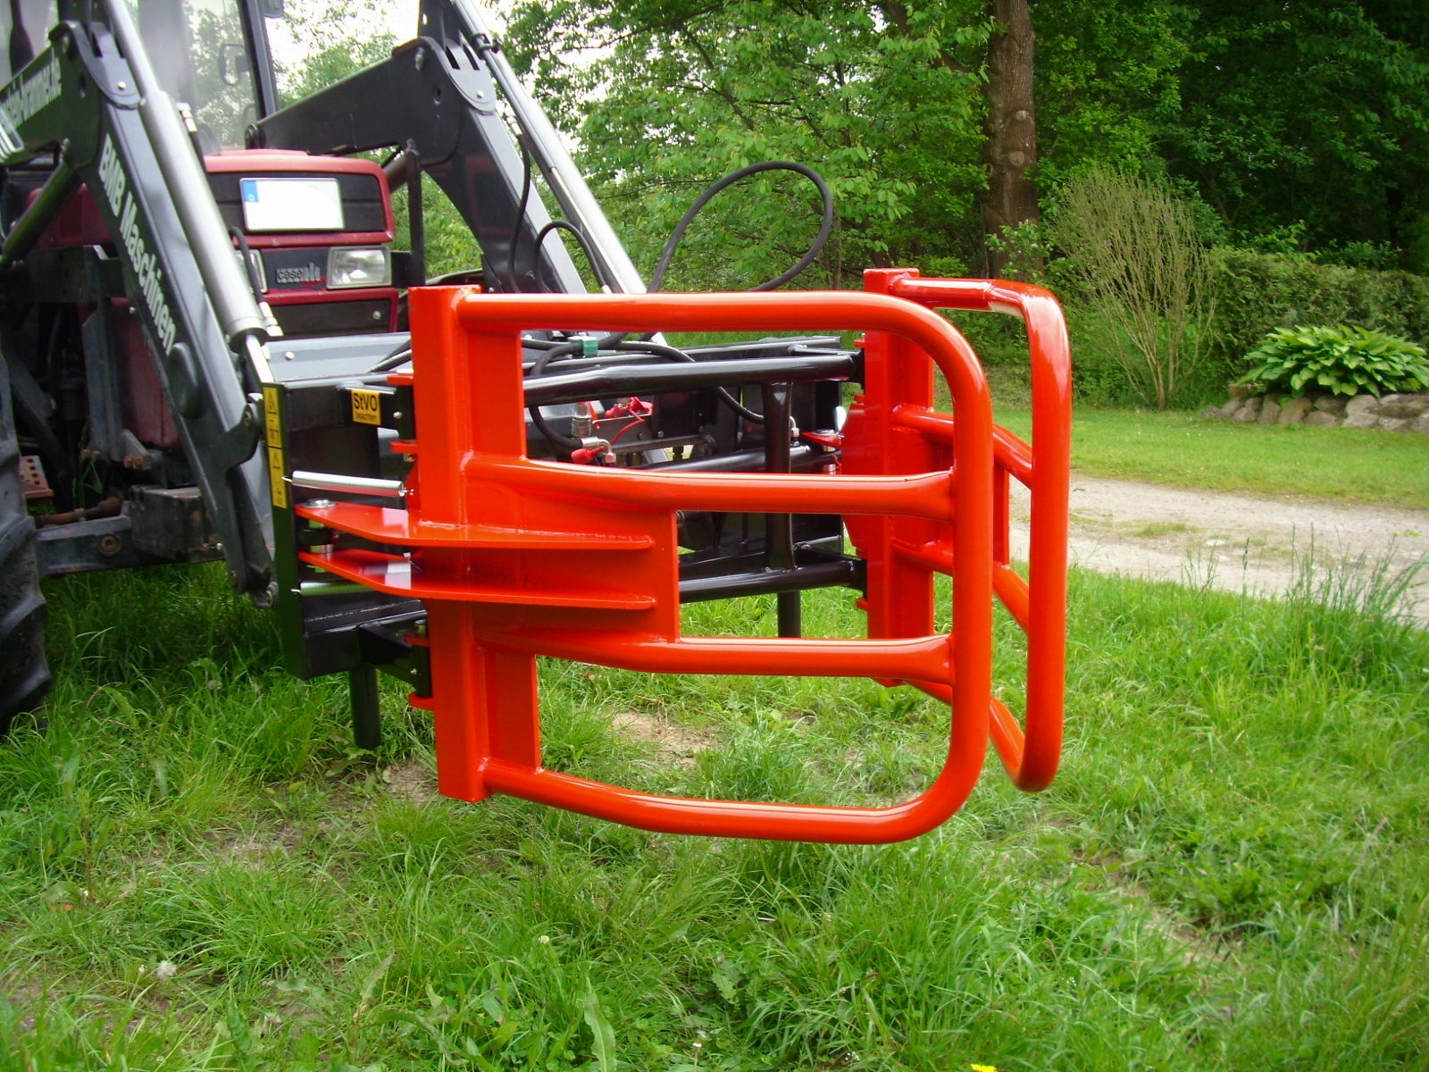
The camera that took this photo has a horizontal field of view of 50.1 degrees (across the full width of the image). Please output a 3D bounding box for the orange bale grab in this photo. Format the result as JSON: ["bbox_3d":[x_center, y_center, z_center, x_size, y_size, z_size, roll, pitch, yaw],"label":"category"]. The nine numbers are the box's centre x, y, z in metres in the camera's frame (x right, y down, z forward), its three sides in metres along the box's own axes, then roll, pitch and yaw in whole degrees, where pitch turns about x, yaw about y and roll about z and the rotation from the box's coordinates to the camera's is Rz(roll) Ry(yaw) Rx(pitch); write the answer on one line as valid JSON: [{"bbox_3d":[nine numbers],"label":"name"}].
[{"bbox_3d":[0.099,-0.014,2.677,1.329,0.860,1.081,-10,14,-38],"label":"orange bale grab"}]

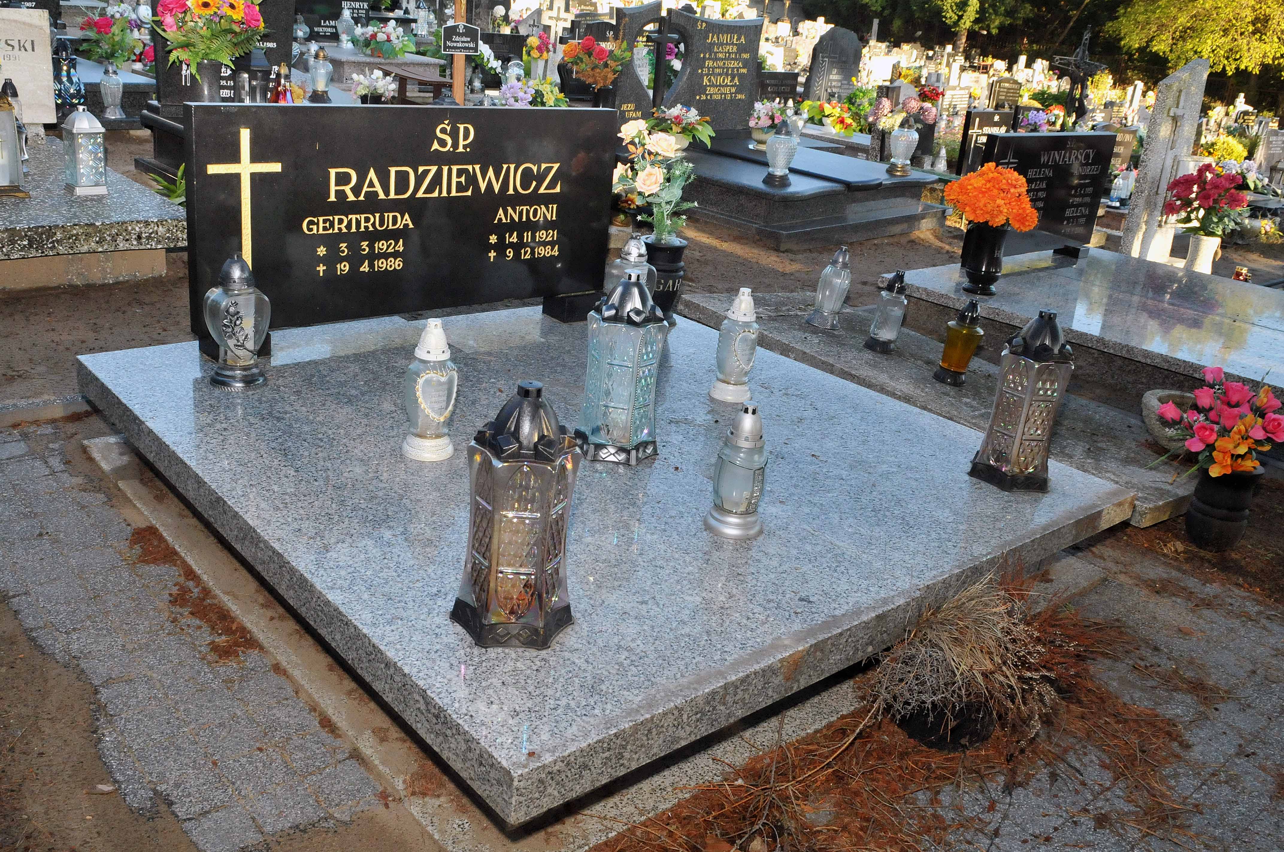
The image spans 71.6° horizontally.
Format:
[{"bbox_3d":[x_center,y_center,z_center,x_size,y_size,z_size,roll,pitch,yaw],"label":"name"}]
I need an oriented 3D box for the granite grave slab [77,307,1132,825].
[{"bbox_3d":[-0.143,0.027,2.179,1.660,0.085,1.810,-16,32,-38],"label":"granite grave slab"}]

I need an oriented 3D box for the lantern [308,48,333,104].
[{"bbox_3d":[-1.975,-2.147,5.450,0.148,0.312,0.148,-15,30,-39],"label":"lantern"}]

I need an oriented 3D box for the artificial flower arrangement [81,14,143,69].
[{"bbox_3d":[-3.230,-2.355,5.442,0.367,0.315,0.347,-15,30,-39],"label":"artificial flower arrangement"}]

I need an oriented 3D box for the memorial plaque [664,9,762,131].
[{"bbox_3d":[0.490,-2.457,6.203,0.100,0.772,0.884,21,25,34],"label":"memorial plaque"}]

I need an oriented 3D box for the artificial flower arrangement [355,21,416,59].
[{"bbox_3d":[-2.113,-3.174,7.329,0.480,0.320,0.420,-14,29,-42],"label":"artificial flower arrangement"}]

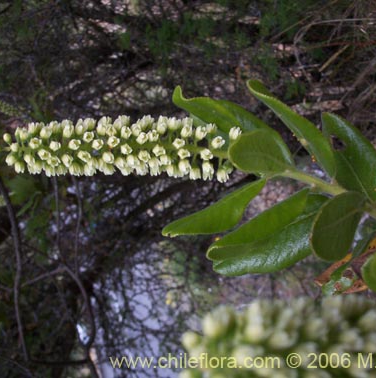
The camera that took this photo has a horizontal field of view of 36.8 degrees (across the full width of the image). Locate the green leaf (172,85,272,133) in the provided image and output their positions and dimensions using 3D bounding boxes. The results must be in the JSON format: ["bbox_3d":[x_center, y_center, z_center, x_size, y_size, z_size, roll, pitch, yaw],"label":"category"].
[{"bbox_3d":[0.020,-0.032,0.281,0.023,0.068,0.013,-63,-17,22],"label":"green leaf"}]

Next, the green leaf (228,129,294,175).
[{"bbox_3d":[0.033,-0.016,0.256,0.007,0.034,0.020,3,82,65],"label":"green leaf"}]

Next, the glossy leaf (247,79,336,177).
[{"bbox_3d":[0.049,-0.029,0.272,0.063,0.012,0.018,50,145,6],"label":"glossy leaf"}]

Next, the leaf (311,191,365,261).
[{"bbox_3d":[0.068,0.015,0.254,0.007,0.042,0.025,19,127,47],"label":"leaf"}]

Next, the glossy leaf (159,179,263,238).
[{"bbox_3d":[0.013,0.008,0.267,0.017,0.055,0.010,64,-177,36],"label":"glossy leaf"}]

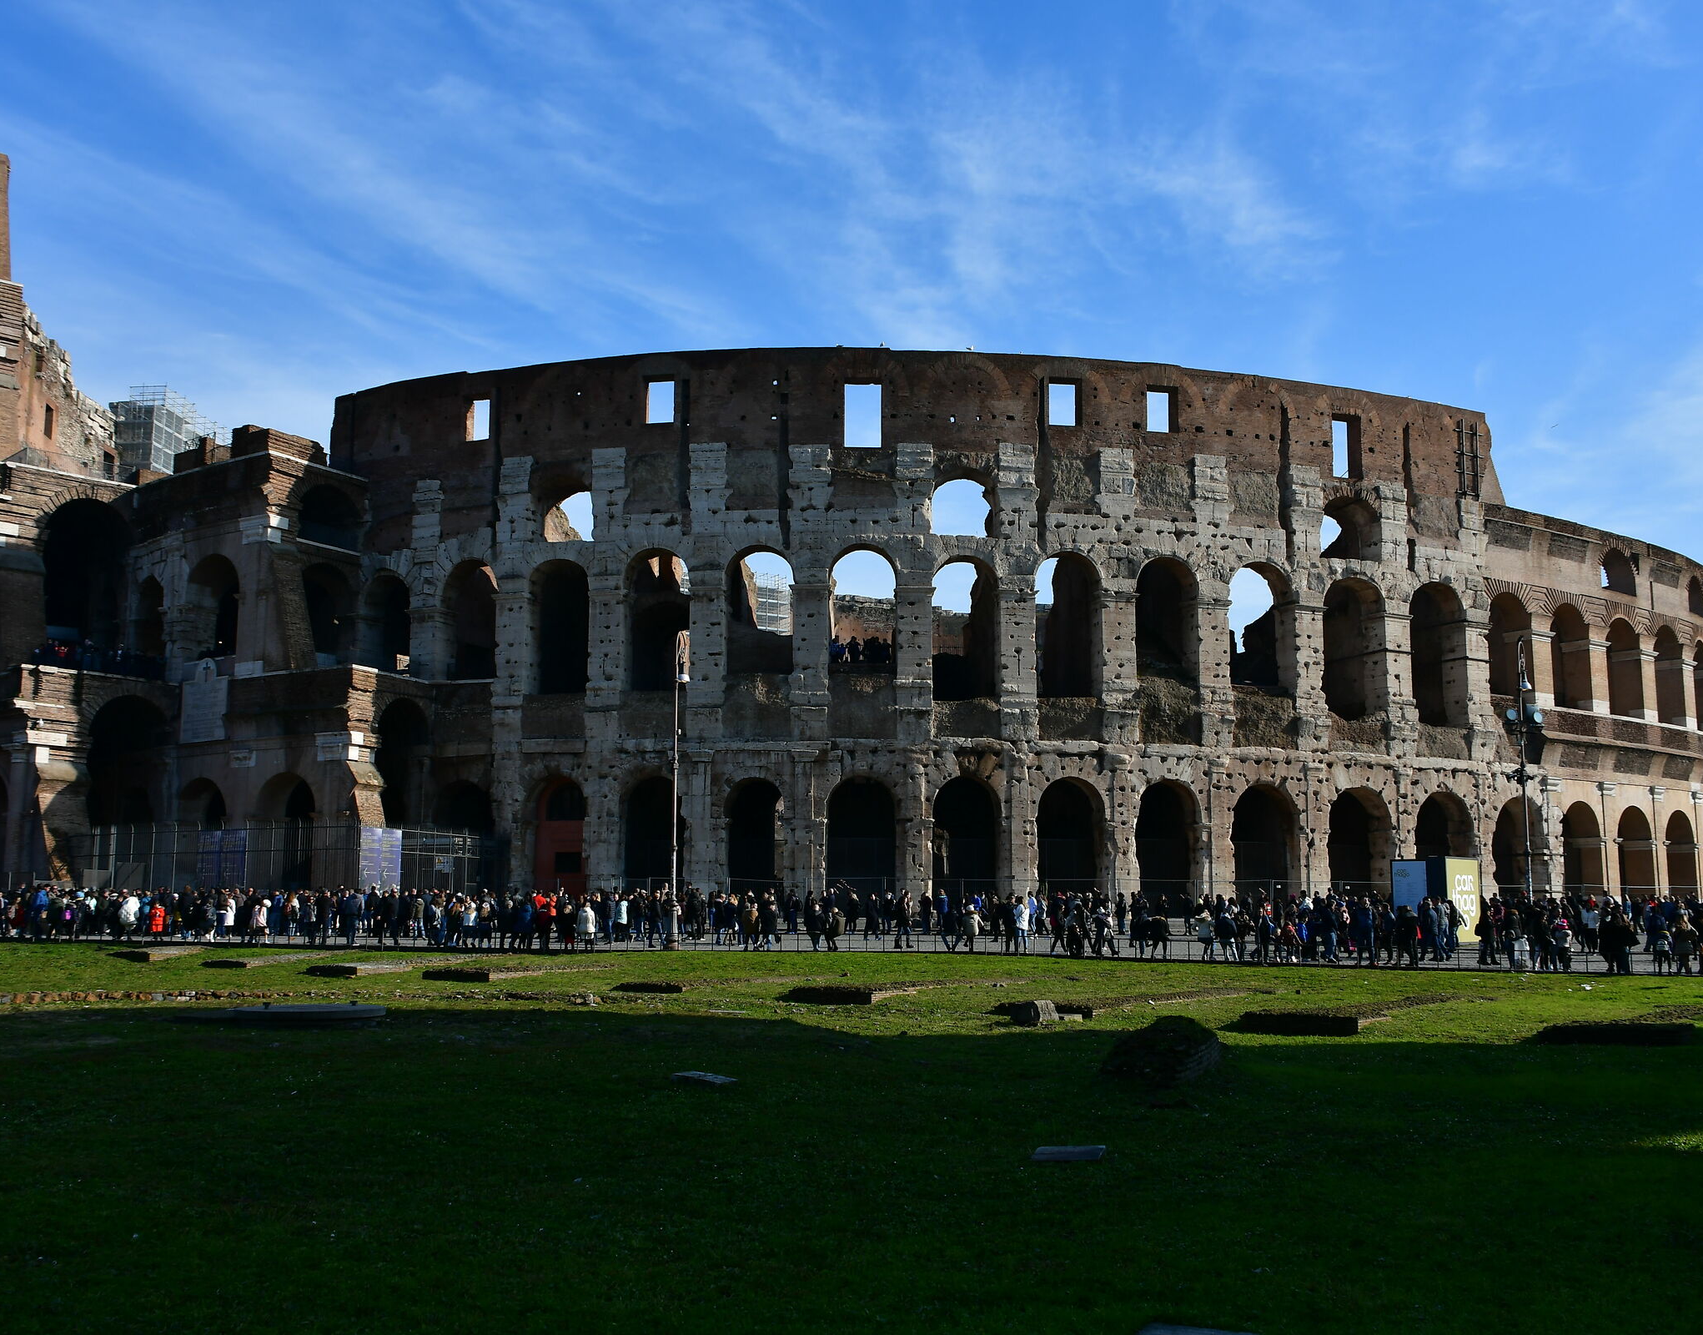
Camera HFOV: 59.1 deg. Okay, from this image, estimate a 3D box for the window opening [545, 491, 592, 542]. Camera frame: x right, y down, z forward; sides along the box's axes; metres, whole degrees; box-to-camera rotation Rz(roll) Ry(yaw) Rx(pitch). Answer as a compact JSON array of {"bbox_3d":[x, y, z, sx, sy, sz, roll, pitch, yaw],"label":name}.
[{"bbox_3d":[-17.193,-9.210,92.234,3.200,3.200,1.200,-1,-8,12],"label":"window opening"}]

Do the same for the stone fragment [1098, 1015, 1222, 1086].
[{"bbox_3d":[4.343,5.330,21.125,1.150,0.750,2.200,-4,-8,30],"label":"stone fragment"}]

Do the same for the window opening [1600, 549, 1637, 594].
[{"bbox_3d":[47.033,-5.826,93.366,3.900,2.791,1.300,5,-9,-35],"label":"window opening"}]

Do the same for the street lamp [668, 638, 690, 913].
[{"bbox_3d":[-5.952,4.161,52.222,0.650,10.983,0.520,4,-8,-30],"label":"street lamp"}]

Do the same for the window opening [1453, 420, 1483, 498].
[{"bbox_3d":[35.218,-11.912,86.673,2.447,4.656,0.900,4,-8,-27],"label":"window opening"}]

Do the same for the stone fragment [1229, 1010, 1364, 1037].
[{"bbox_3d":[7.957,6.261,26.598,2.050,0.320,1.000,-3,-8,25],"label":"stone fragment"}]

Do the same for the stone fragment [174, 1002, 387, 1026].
[{"bbox_3d":[-10.550,6.381,27.752,3.746,0.300,1.500,0,-7,0],"label":"stone fragment"}]

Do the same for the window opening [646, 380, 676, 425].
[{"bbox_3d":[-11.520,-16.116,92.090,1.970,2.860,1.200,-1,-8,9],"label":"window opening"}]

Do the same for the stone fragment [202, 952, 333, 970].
[{"bbox_3d":[-16.741,8.427,43.188,1.391,0.250,3.663,-3,-8,22],"label":"stone fragment"}]

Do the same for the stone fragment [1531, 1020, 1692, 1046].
[{"bbox_3d":[13.063,6.300,25.868,2.289,0.323,0.918,-1,-8,8],"label":"stone fragment"}]

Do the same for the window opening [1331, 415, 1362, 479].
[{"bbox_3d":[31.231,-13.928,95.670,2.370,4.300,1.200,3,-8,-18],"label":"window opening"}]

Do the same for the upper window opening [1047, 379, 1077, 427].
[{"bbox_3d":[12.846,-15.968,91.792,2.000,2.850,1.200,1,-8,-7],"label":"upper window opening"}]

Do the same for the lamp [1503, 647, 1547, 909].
[{"bbox_3d":[20.311,3.924,44.889,1.350,9.738,1.100,-3,-8,23],"label":"lamp"}]

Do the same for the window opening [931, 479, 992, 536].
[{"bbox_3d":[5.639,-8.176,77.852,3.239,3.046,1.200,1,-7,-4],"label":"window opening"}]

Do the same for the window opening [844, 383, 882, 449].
[{"bbox_3d":[0.614,-13.002,78.138,1.942,3.546,0.900,0,-7,0],"label":"window opening"}]

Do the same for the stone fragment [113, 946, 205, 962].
[{"bbox_3d":[-20.448,8.553,44.751,1.150,0.300,2.000,-4,-8,27],"label":"stone fragment"}]

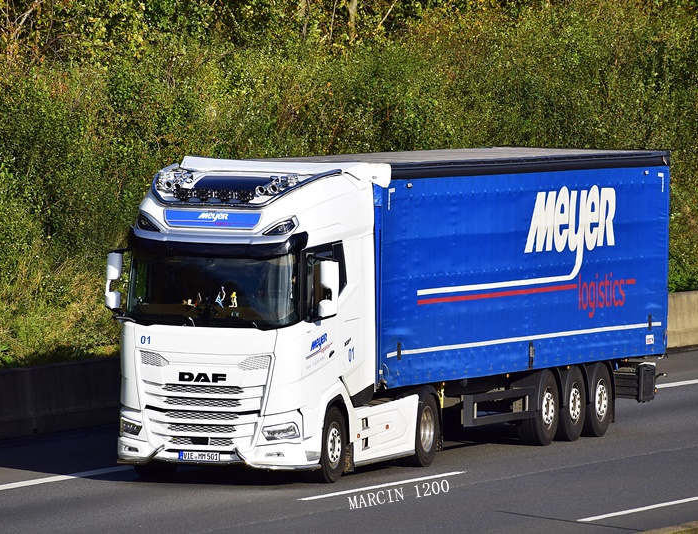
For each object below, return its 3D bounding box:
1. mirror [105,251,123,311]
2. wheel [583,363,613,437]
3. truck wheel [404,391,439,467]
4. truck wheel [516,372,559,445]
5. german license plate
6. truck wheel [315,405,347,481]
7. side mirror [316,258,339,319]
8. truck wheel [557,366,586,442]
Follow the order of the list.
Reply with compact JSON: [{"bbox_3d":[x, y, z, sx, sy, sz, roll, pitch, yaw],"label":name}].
[{"bbox_3d":[-2.929,0.173,87.447,0.232,0.727,0.172,1,2,18],"label":"mirror"},{"bbox_3d":[3.405,1.884,99.227,0.389,1.060,1.060,1,2,18],"label":"wheel"},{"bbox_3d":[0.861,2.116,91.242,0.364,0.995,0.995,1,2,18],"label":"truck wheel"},{"bbox_3d":[2.591,1.946,96.707,0.389,1.060,1.060,1,2,18],"label":"truck wheel"},{"bbox_3d":[-1.841,2.340,86.379,0.520,0.110,0.012,1,2,18],"label":"german license plate"},{"bbox_3d":[-0.343,2.218,87.545,0.364,0.975,0.975,1,2,18],"label":"truck wheel"},{"bbox_3d":[-0.266,0.259,86.558,0.242,0.727,0.172,1,2,18],"label":"side mirror"},{"bbox_3d":[2.998,1.915,97.967,0.389,1.060,1.060,1,2,18],"label":"truck wheel"}]

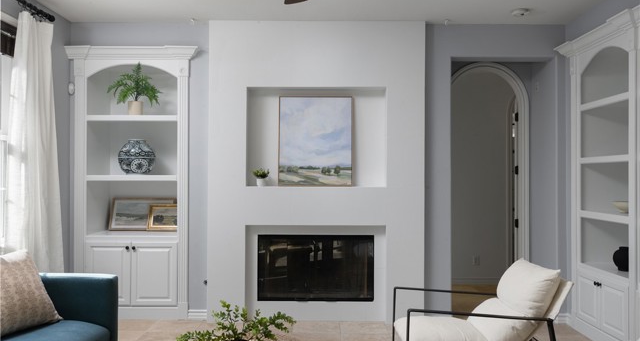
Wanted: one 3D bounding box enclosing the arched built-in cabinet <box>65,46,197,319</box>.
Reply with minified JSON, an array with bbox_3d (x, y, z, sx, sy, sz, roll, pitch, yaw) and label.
[{"bbox_3d":[-1.793,0.131,5.540,1.260,2.620,0.620,0,0,-1],"label":"arched built-in cabinet"}]

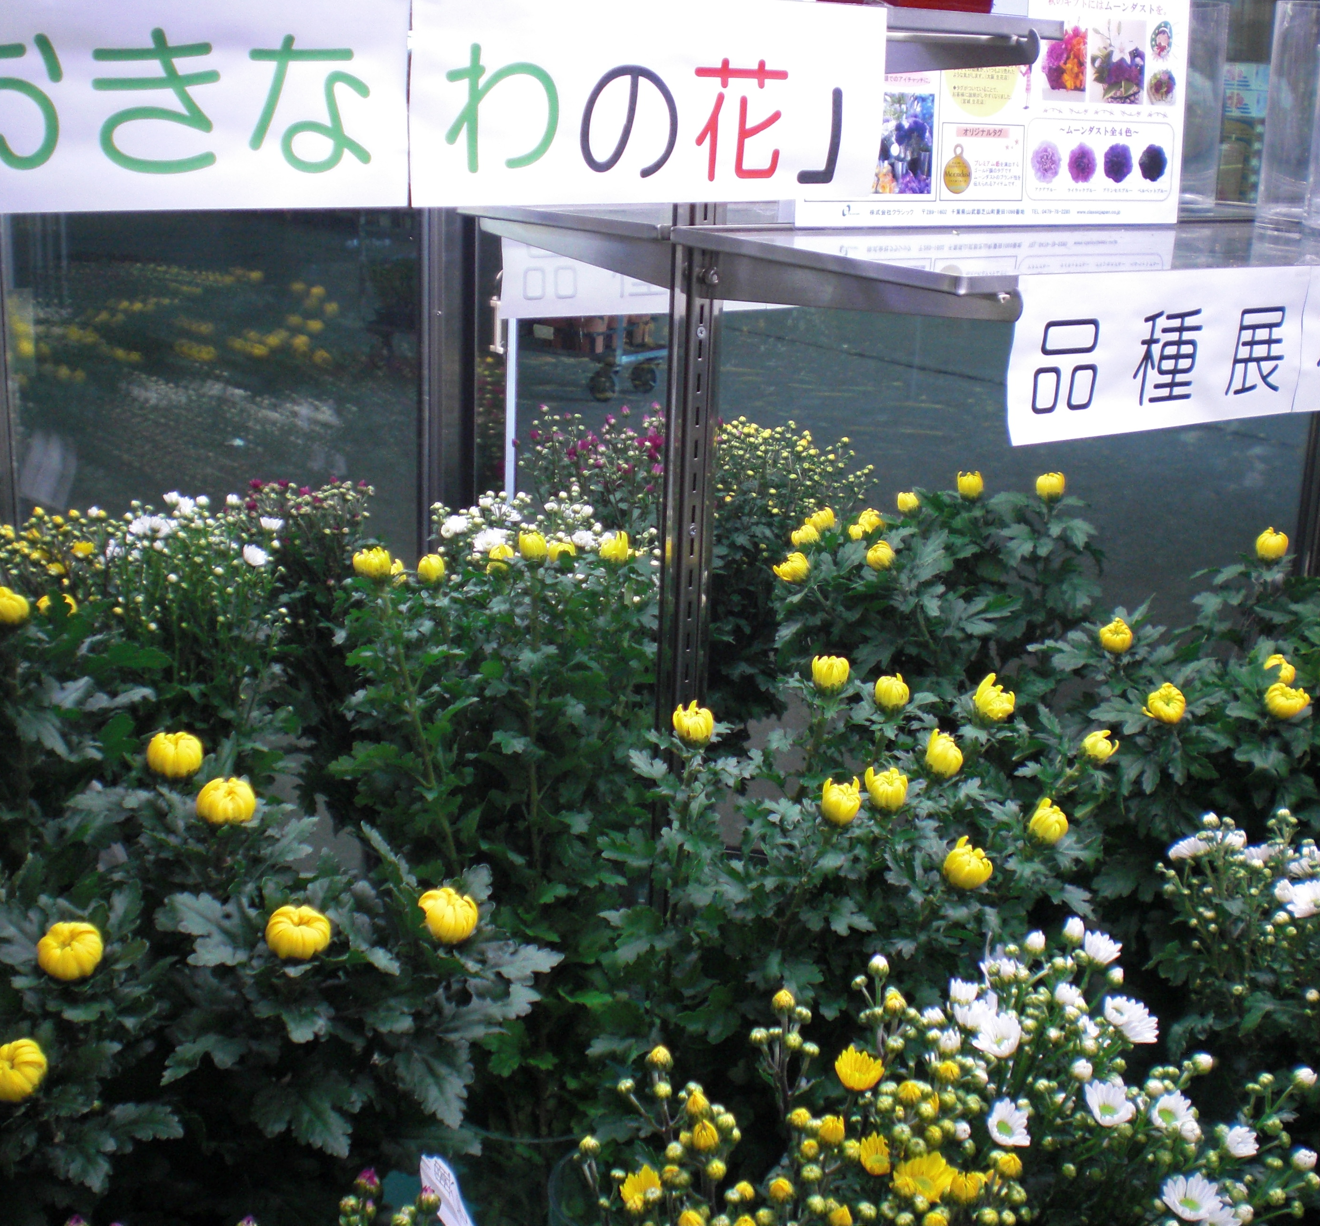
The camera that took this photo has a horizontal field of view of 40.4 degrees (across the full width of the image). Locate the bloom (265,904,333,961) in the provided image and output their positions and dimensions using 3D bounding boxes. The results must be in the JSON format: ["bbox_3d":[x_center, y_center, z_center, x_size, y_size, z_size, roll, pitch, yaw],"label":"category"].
[{"bbox_3d":[-0.178,0.157,0.883,0.032,0.027,0.032,-1,37,-12],"label":"bloom"}]

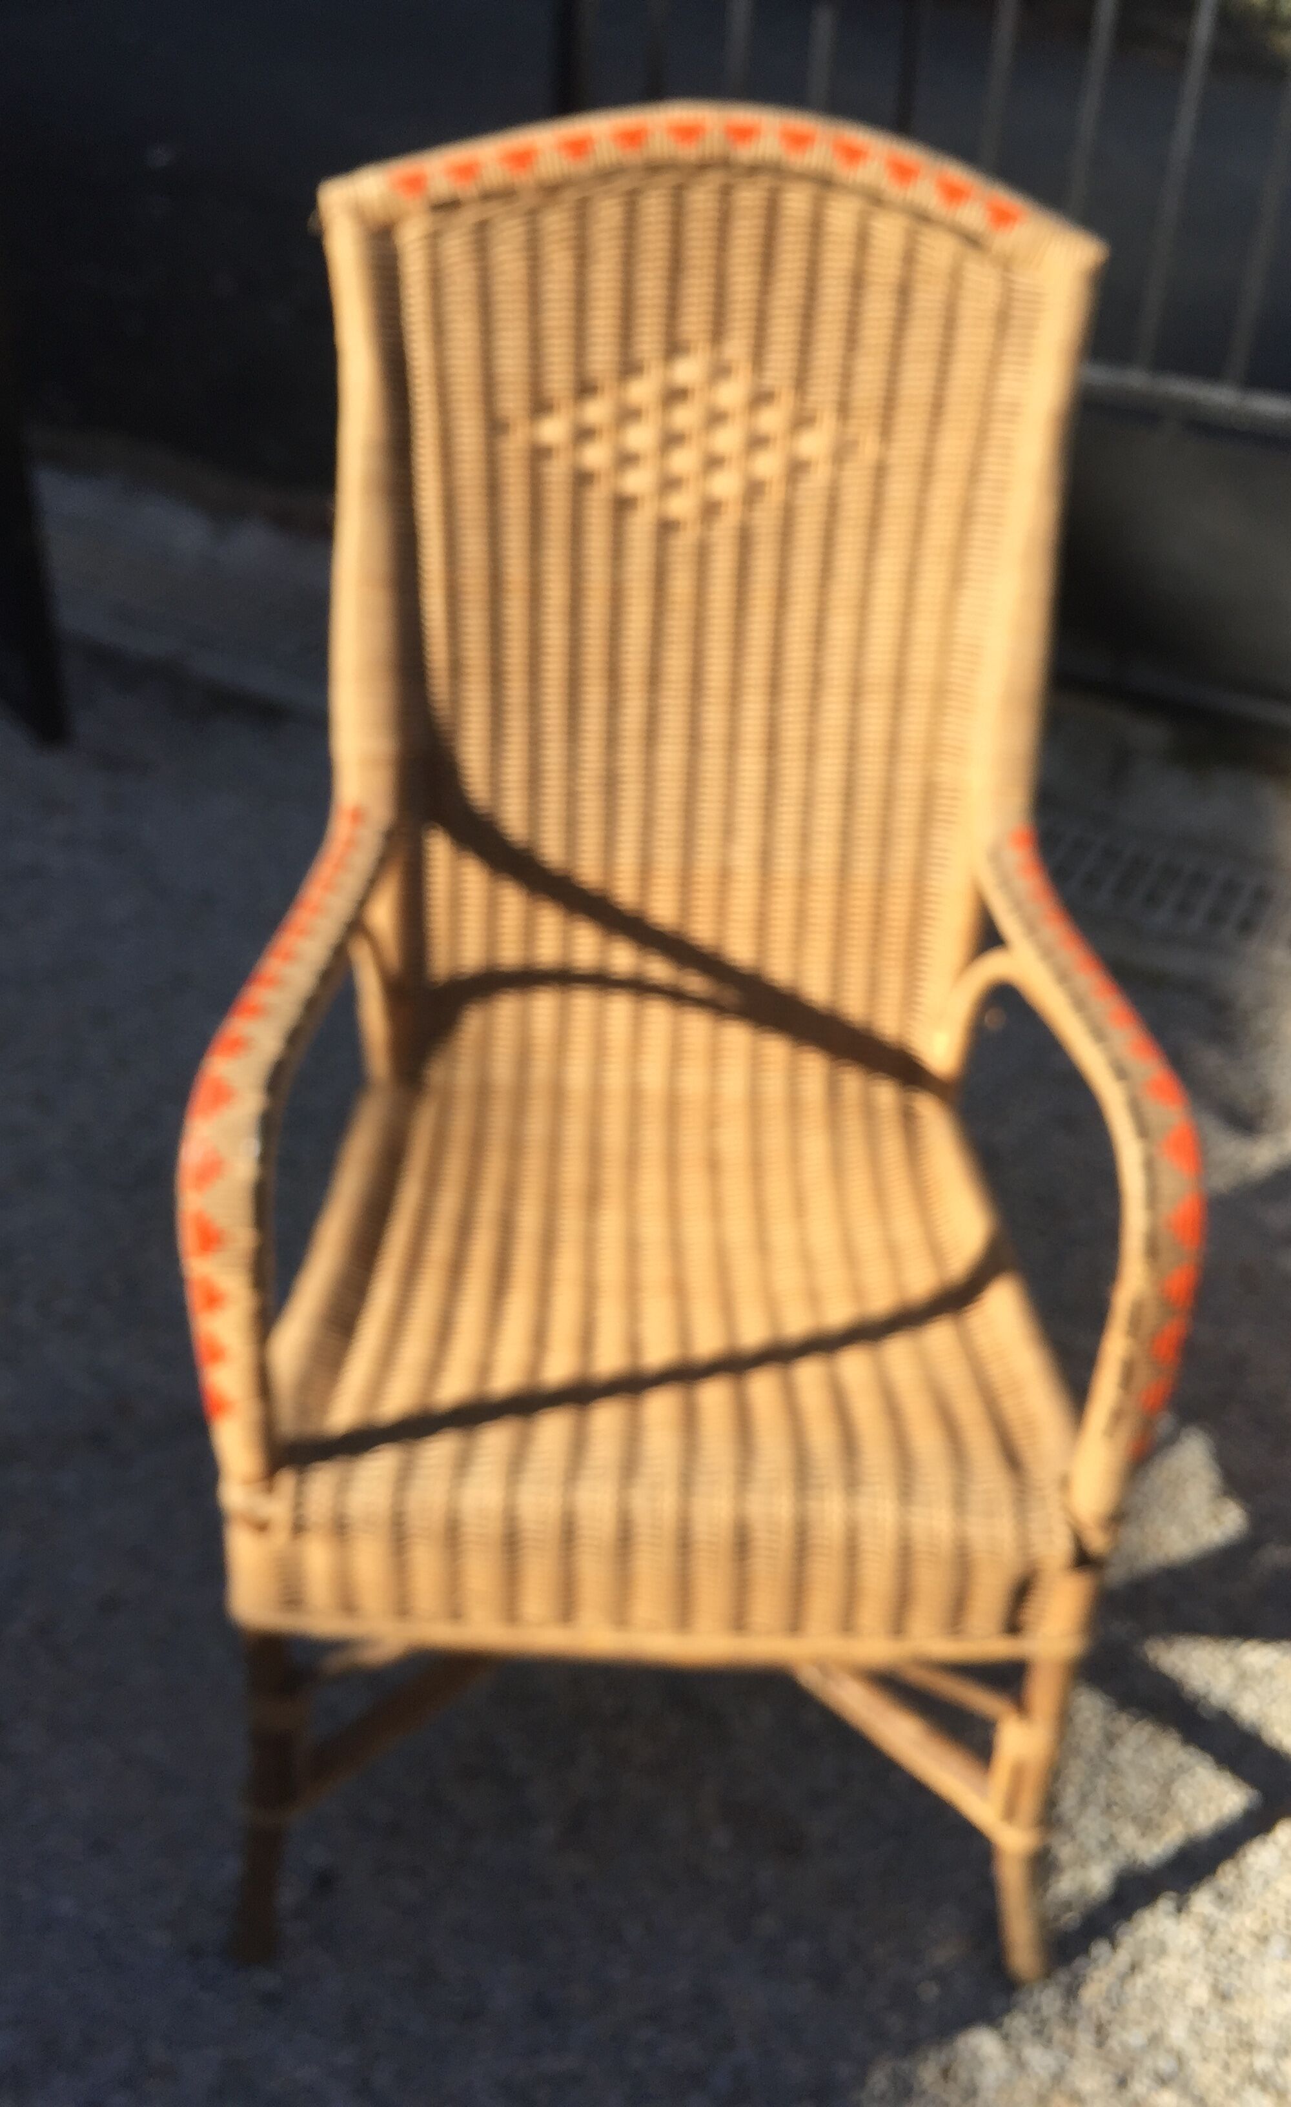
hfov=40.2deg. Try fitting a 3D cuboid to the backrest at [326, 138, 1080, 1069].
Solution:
[{"bbox_3d":[0.033,-0.294,1.223,0.490,0.635,0.110,2,20,0],"label":"backrest"}]

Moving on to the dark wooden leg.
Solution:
[{"bbox_3d":[-0.233,0.461,1.085,0.041,0.310,0.040,7,32,-3],"label":"dark wooden leg"}]

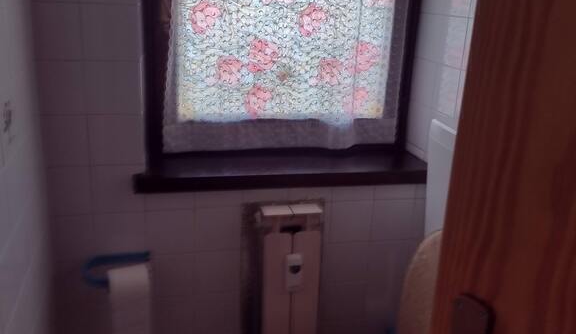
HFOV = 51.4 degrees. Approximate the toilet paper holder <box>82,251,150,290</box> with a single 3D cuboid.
[{"bbox_3d":[-0.444,0.271,1.566,0.170,0.056,0.103,-2,19,-14],"label":"toilet paper holder"}]

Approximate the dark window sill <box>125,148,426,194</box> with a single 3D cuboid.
[{"bbox_3d":[-0.008,0.010,1.709,0.835,0.040,0.178,-2,19,-14],"label":"dark window sill"}]

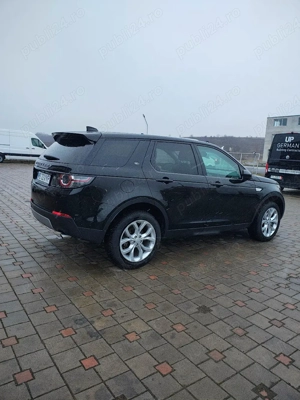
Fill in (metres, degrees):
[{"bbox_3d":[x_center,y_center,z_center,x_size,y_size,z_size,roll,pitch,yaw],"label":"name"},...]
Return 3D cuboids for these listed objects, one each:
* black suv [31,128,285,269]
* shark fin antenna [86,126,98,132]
[{"bbox_3d":[0.473,-0.190,4.934,4.600,1.700,1.990,-3,11,-35],"label":"black suv"},{"bbox_3d":[-0.763,-0.951,3.908,0.170,0.072,0.065,-3,11,-35],"label":"shark fin antenna"}]

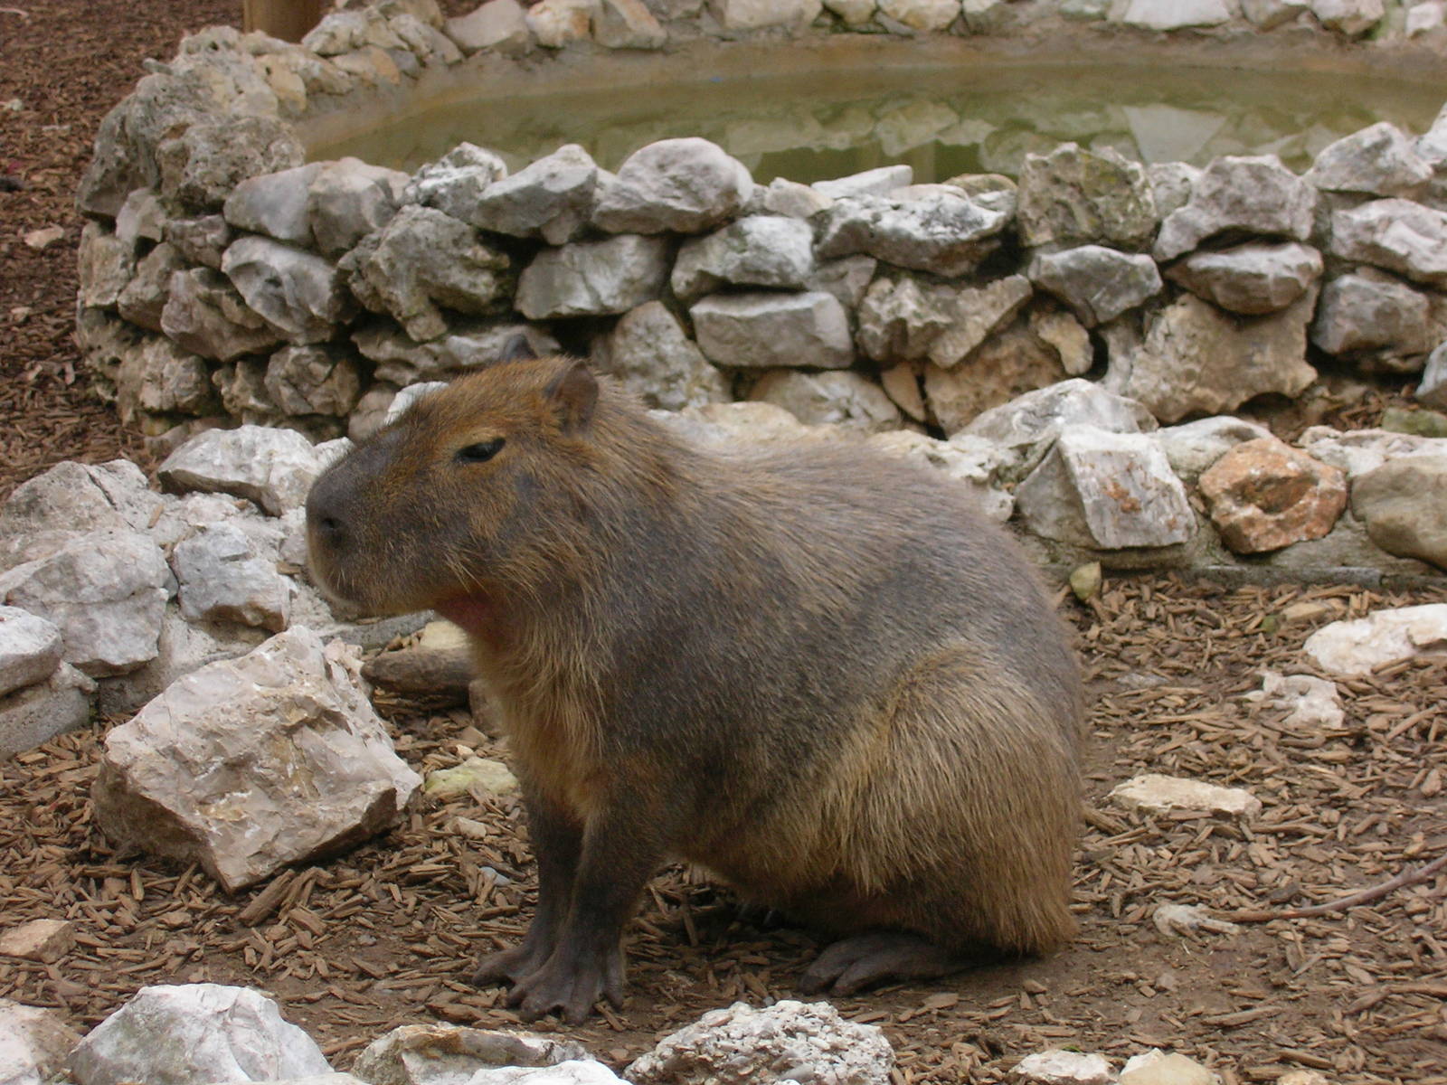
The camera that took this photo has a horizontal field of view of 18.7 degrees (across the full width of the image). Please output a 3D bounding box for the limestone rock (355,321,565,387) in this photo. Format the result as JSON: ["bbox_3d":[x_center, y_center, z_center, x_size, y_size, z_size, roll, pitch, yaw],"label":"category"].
[{"bbox_3d":[-0.417,-0.285,6.870,0.307,0.081,0.170,6,14,26],"label":"limestone rock"}]

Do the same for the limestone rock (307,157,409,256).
[{"bbox_3d":[-0.651,-0.598,7.820,0.181,0.173,0.190,0,12,0],"label":"limestone rock"}]

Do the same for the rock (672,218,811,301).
[{"bbox_3d":[0.033,-0.508,7.852,0.259,0.149,0.207,0,12,0],"label":"rock"}]

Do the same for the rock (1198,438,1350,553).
[{"bbox_3d":[0.766,-0.066,6.125,0.195,0.155,0.150,0,12,0],"label":"rock"}]

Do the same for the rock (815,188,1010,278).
[{"bbox_3d":[0.283,-0.465,6.587,0.293,0.113,0.182,0,14,0],"label":"rock"}]

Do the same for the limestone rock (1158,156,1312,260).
[{"bbox_3d":[0.926,-0.606,7.947,0.295,0.192,0.221,0,12,0],"label":"limestone rock"}]

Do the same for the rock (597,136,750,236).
[{"bbox_3d":[-0.081,-0.576,7.088,0.245,0.145,0.190,2,12,10],"label":"rock"}]

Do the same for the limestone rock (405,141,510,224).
[{"bbox_3d":[-0.416,-0.564,6.863,0.120,0.119,0.150,7,15,27],"label":"limestone rock"}]

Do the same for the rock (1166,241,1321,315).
[{"bbox_3d":[0.821,-0.416,6.918,0.235,0.105,0.170,0,12,0],"label":"rock"}]

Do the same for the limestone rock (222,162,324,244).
[{"bbox_3d":[-0.691,-0.520,6.728,0.145,0.115,0.123,4,15,15],"label":"limestone rock"}]

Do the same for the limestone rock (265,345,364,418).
[{"bbox_3d":[-0.625,-0.246,6.702,0.141,0.106,0.113,3,15,12],"label":"limestone rock"}]

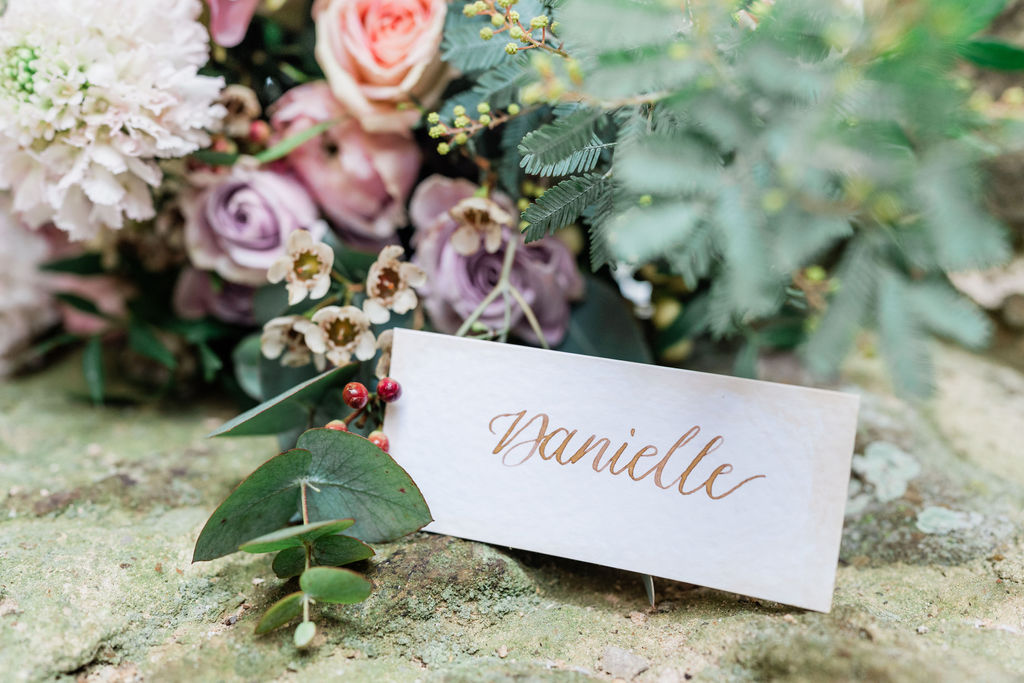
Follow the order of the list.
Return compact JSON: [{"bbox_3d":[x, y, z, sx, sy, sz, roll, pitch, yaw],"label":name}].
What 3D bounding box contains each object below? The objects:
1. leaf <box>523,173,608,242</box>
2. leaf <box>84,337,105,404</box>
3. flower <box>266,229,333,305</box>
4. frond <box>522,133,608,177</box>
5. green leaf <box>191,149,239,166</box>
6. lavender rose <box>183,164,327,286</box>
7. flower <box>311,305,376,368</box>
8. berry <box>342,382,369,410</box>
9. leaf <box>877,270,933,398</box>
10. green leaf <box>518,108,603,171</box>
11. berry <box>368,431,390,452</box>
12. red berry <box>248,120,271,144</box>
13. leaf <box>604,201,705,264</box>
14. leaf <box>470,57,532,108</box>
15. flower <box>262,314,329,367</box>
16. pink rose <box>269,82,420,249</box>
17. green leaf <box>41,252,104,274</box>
[{"bbox_3d":[0.014,-0.036,0.265,0.028,0.005,0.009,-36,53,-1],"label":"leaf"},{"bbox_3d":[-0.156,0.011,0.370,0.008,0.026,0.007,-7,22,-17],"label":"leaf"},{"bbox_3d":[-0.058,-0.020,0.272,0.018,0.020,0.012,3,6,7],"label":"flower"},{"bbox_3d":[0.015,-0.053,0.278,0.026,0.005,0.009,-10,54,-5],"label":"frond"},{"bbox_3d":[-0.099,-0.061,0.330,0.019,0.006,0.009,-4,22,-11],"label":"green leaf"},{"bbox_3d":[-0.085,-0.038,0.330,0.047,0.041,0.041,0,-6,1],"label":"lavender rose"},{"bbox_3d":[-0.045,-0.001,0.265,0.018,0.017,0.009,0,19,0],"label":"flower"},{"bbox_3d":[-0.043,0.015,0.271,0.007,0.007,0.007,0,22,0],"label":"berry"},{"bbox_3d":[0.089,-0.002,0.225,0.011,0.029,0.005,-11,6,0],"label":"leaf"},{"bbox_3d":[0.013,-0.056,0.271,0.025,0.005,0.010,-26,57,-7],"label":"green leaf"},{"bbox_3d":[-0.036,0.027,0.270,0.007,0.007,0.007,0,22,0],"label":"berry"},{"bbox_3d":[-0.085,-0.070,0.335,0.007,0.007,0.007,0,21,0],"label":"red berry"},{"bbox_3d":[0.031,-0.024,0.215,0.022,0.013,0.011,0,21,0],"label":"leaf"},{"bbox_3d":[-0.003,-0.078,0.299,0.021,0.005,0.008,-33,58,0],"label":"leaf"},{"bbox_3d":[-0.059,0.000,0.270,0.018,0.015,0.013,7,20,19],"label":"flower"},{"bbox_3d":[-0.053,-0.057,0.320,0.049,0.053,0.047,-1,19,-3],"label":"pink rose"},{"bbox_3d":[-0.150,-0.027,0.344,0.023,0.006,0.009,-3,37,-13],"label":"green leaf"}]

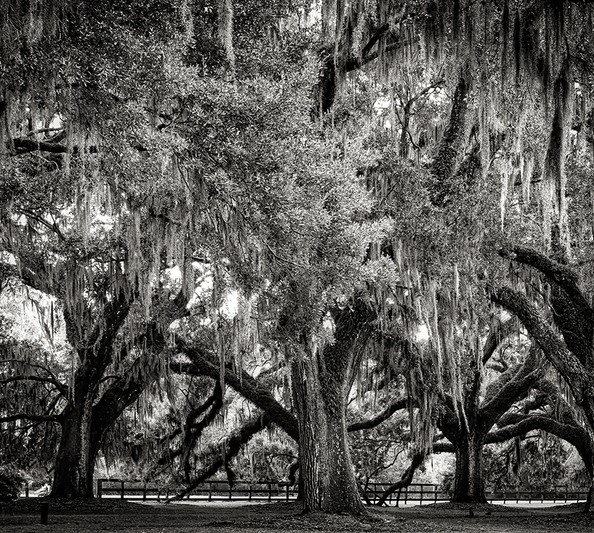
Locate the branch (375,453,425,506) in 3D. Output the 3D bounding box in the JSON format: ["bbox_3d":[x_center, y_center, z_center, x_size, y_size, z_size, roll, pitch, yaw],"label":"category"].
[{"bbox_3d":[3.382,6.928,53.000,1.634,1.830,0.900,0,-8,0],"label":"branch"}]

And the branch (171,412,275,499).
[{"bbox_3d":[-2.328,5.827,50.000,3.206,2.775,1.300,0,-8,0],"label":"branch"}]

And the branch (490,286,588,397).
[{"bbox_3d":[5.659,1.757,38.000,2.296,2.577,1.300,0,-8,0],"label":"branch"}]

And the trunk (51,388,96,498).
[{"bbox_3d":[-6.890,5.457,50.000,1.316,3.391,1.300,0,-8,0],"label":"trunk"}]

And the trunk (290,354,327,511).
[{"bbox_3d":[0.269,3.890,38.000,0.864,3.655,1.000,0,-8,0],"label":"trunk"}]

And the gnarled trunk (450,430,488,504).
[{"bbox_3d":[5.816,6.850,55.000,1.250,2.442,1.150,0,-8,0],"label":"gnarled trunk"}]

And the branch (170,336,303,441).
[{"bbox_3d":[-1.791,3.640,48.000,3.729,3.019,1.400,0,-8,0],"label":"branch"}]

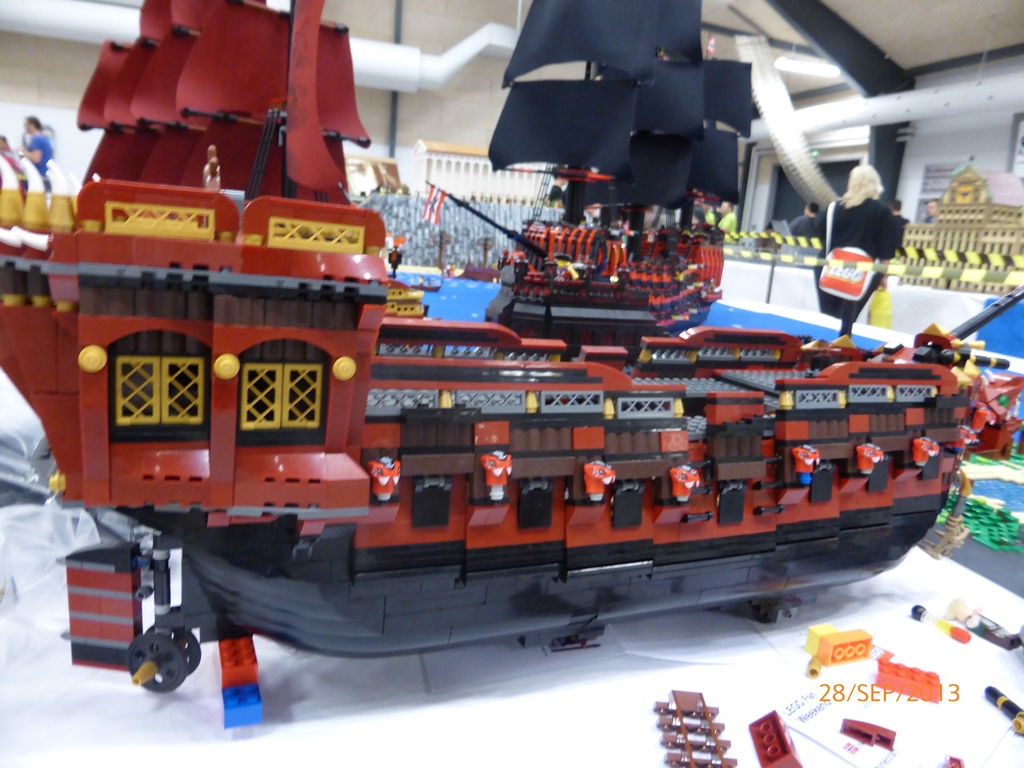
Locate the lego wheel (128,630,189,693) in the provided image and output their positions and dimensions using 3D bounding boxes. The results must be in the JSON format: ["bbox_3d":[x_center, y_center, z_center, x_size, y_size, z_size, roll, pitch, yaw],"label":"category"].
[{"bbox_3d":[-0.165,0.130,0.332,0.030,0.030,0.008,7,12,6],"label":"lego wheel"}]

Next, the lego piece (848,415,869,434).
[{"bbox_3d":[0.192,0.022,0.399,0.016,0.010,0.008,0,-1,-26],"label":"lego piece"}]

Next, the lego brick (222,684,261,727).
[{"bbox_3d":[-0.121,0.142,0.318,0.016,0.011,0.020,0,11,-25],"label":"lego brick"}]

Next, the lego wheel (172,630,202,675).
[{"bbox_3d":[-0.134,0.105,0.278,0.024,0.024,0.006,7,10,11],"label":"lego wheel"}]

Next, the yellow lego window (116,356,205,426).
[{"bbox_3d":[-0.122,0.002,0.246,0.028,0.024,0.004,1,11,-22],"label":"yellow lego window"}]

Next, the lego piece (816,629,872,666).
[{"bbox_3d":[0.201,0.160,0.429,0.032,0.016,0.011,1,13,-21],"label":"lego piece"}]

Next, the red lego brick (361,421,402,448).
[{"bbox_3d":[-0.053,0.021,0.286,0.016,0.010,0.008,0,-1,-25],"label":"red lego brick"}]

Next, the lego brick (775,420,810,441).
[{"bbox_3d":[0.149,0.025,0.378,0.016,0.010,0.008,0,-1,-26],"label":"lego brick"}]

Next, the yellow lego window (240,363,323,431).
[{"bbox_3d":[-0.084,0.004,0.261,0.028,0.024,0.004,1,11,-22],"label":"yellow lego window"}]

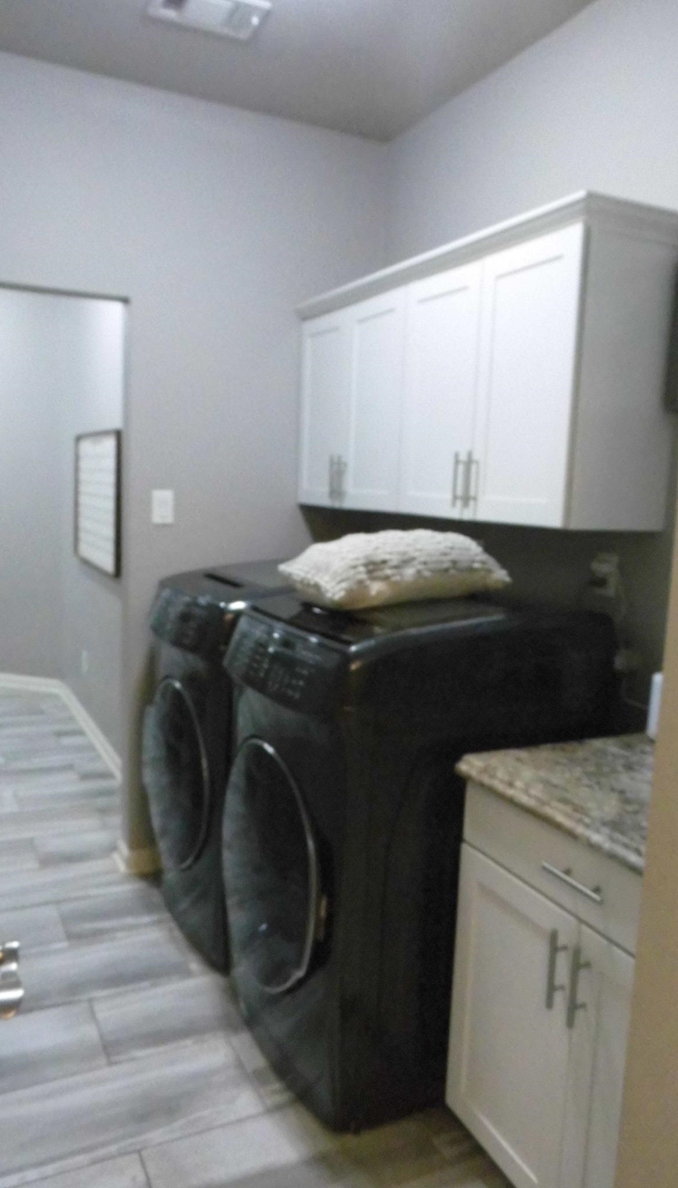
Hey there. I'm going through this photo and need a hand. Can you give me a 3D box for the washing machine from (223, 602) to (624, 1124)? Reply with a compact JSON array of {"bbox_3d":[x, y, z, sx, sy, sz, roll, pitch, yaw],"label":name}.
[{"bbox_3d":[0.169,0.601,2.366,0.861,1.178,0.681,-2,8,-27],"label":"washing machine"}]

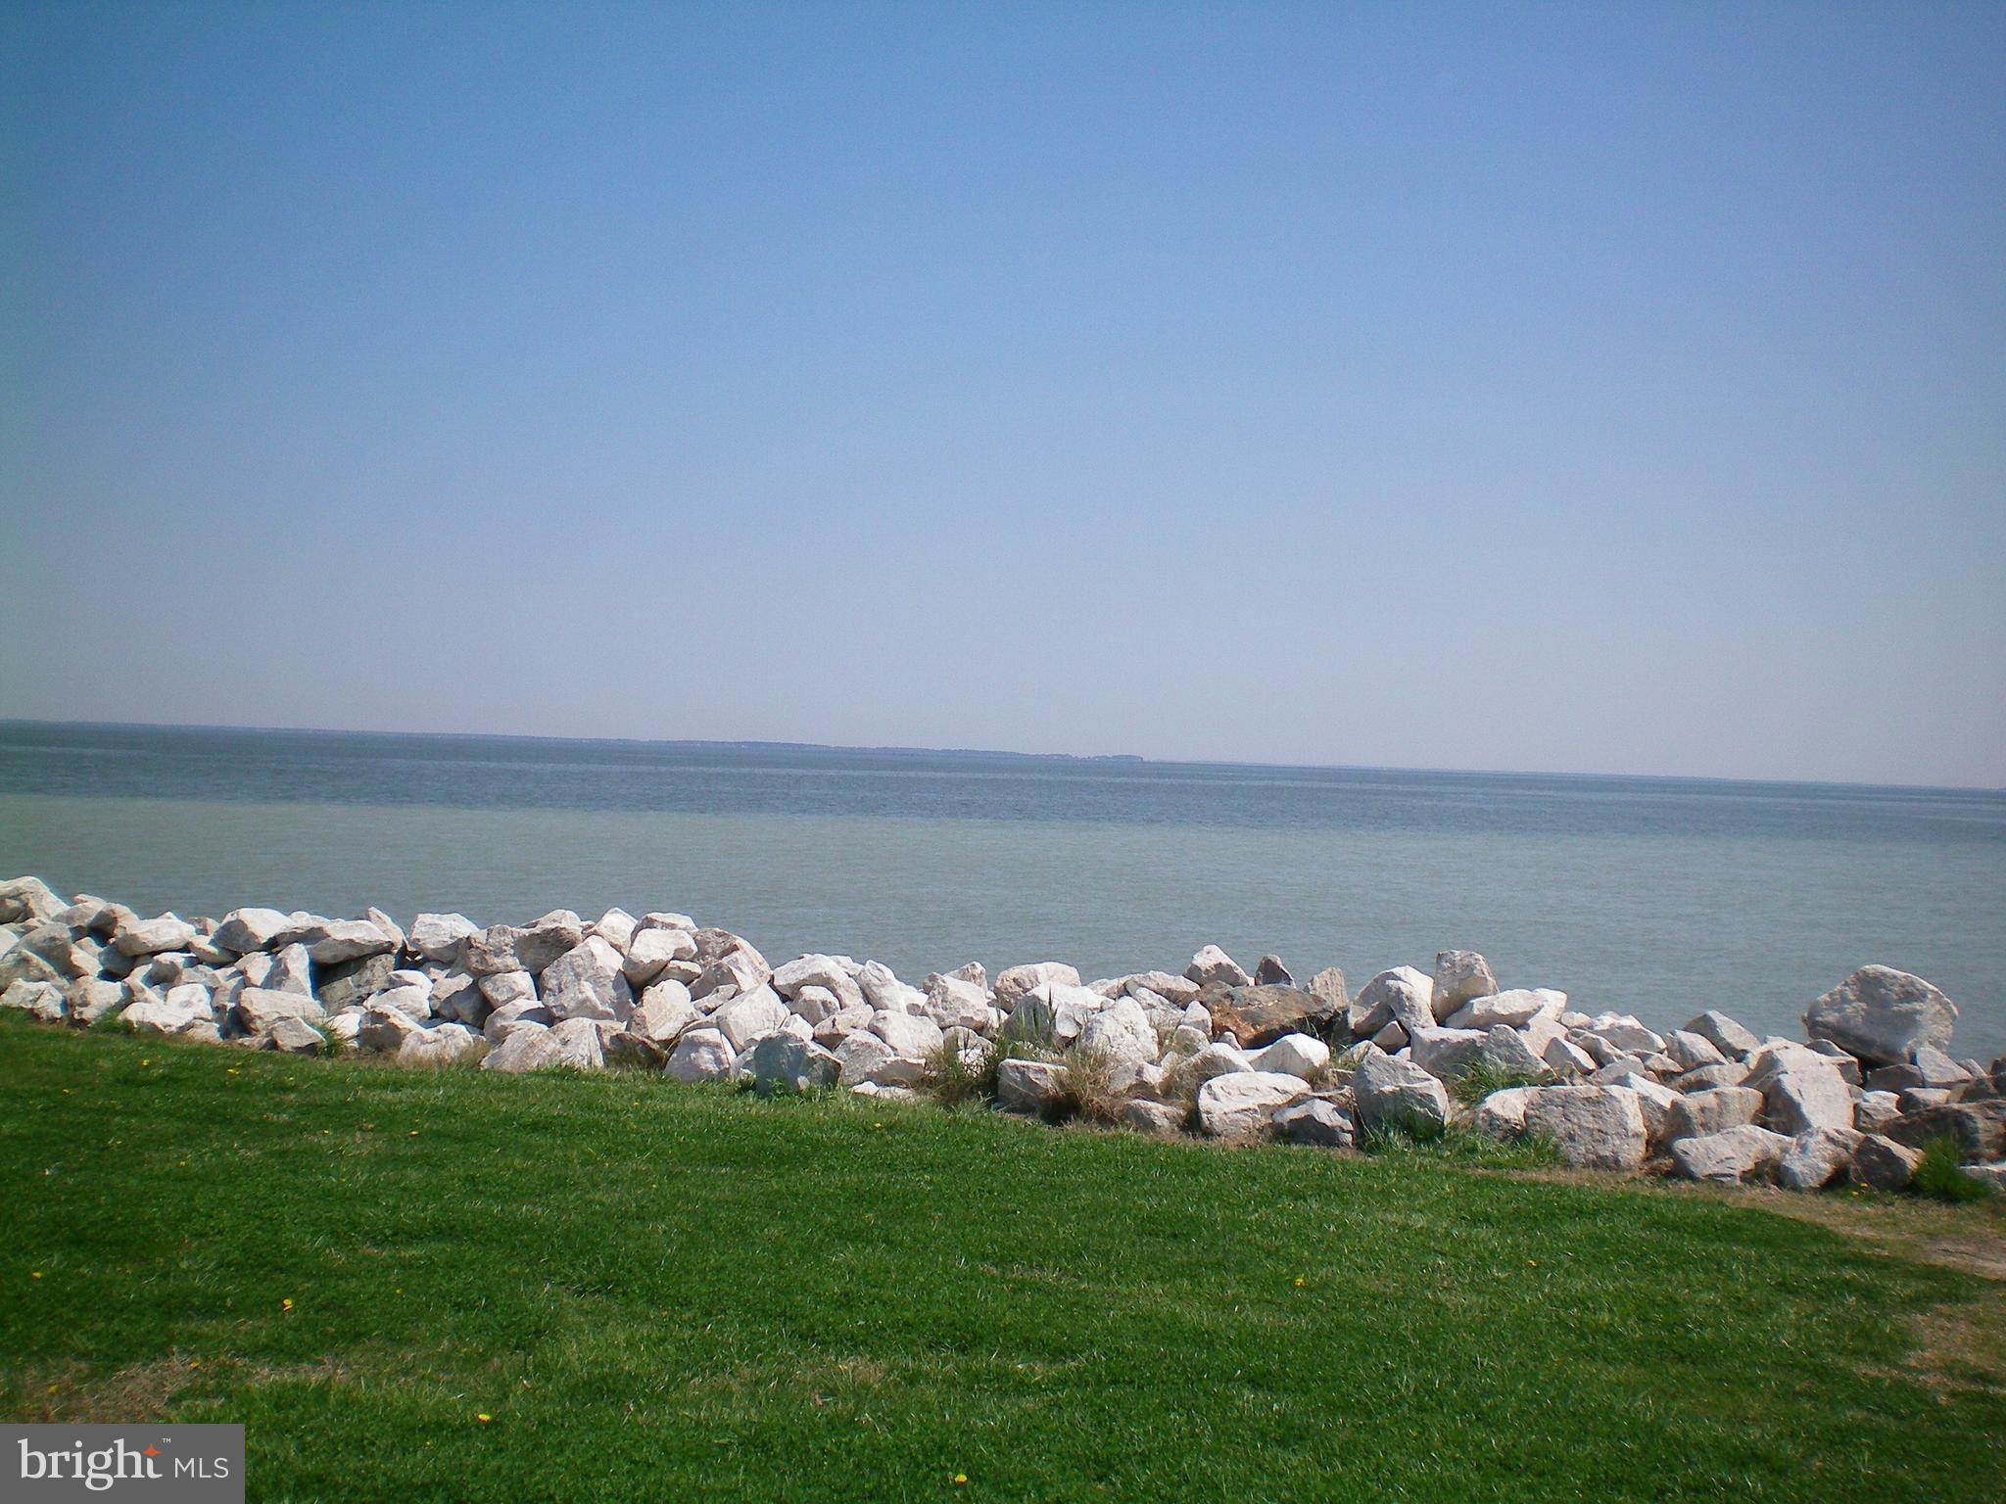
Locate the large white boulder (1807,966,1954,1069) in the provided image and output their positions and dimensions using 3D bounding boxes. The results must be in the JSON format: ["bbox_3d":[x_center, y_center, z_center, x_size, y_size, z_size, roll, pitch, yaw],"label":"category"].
[{"bbox_3d":[4.268,1.287,10.700,0.734,0.487,0.600,2,0,22],"label":"large white boulder"}]

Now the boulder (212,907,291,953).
[{"bbox_3d":[-4.602,1.100,13.500,0.480,0.280,0.408,2,0,0],"label":"boulder"}]

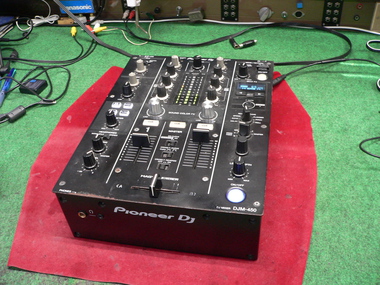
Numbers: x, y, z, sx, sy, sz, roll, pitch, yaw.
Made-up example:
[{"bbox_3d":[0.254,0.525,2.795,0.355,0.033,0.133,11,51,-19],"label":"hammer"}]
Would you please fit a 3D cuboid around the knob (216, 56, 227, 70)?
[{"bbox_3d":[0.047,-0.122,0.605,0.016,0.016,0.016,5,42,10],"label":"knob"}]

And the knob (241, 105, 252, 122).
[{"bbox_3d":[0.073,-0.037,0.503,0.016,0.017,0.016,-7,41,-3],"label":"knob"}]

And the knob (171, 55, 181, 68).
[{"bbox_3d":[-0.025,-0.135,0.652,0.017,0.017,0.017,5,42,10],"label":"knob"}]

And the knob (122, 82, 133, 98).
[{"bbox_3d":[-0.090,-0.075,0.562,0.016,0.017,0.016,-3,41,2],"label":"knob"}]

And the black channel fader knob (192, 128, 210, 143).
[{"bbox_3d":[0.015,-0.009,0.479,0.020,0.015,0.010,5,42,10],"label":"black channel fader knob"}]

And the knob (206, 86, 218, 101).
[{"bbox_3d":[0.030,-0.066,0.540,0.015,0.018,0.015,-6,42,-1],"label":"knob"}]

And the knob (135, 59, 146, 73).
[{"bbox_3d":[-0.077,-0.120,0.613,0.016,0.016,0.016,5,42,10],"label":"knob"}]

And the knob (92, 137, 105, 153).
[{"bbox_3d":[-0.111,0.001,0.478,0.016,0.016,0.016,5,42,10],"label":"knob"}]

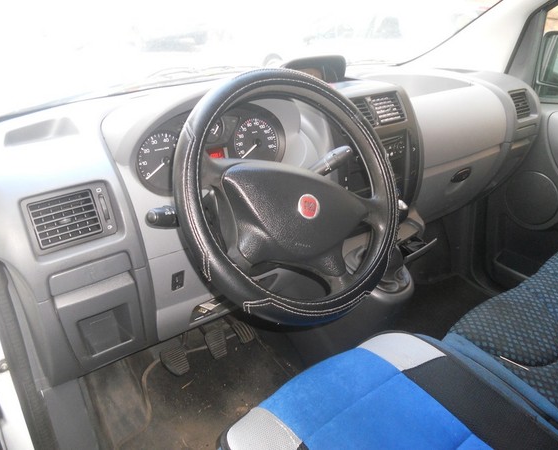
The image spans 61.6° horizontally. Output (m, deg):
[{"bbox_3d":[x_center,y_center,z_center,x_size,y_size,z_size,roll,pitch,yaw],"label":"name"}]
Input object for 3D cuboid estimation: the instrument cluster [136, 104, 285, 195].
[{"bbox_3d":[-0.118,-0.154,0.872,0.305,0.143,0.060,-20,12,-32],"label":"instrument cluster"}]

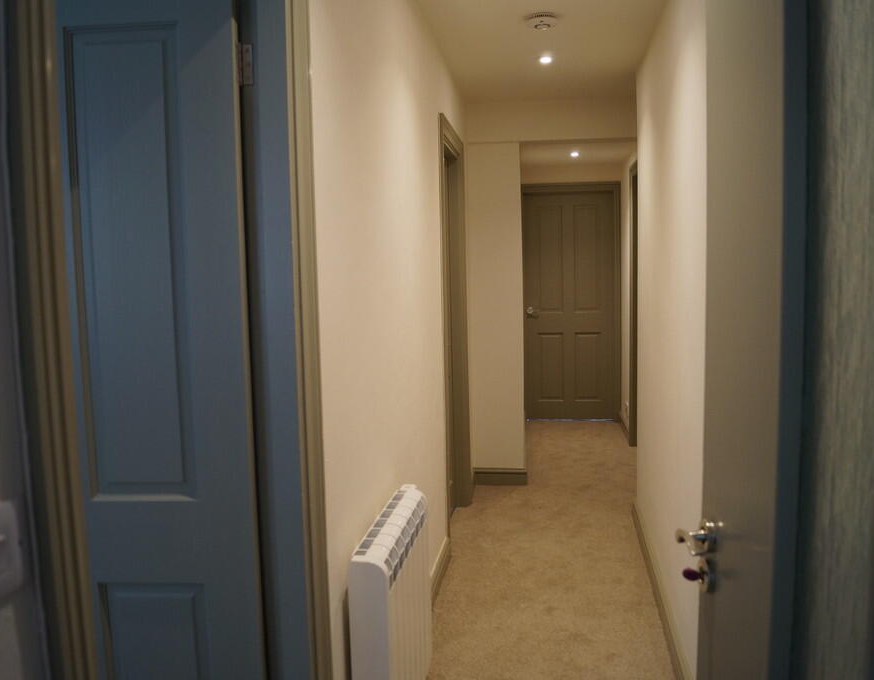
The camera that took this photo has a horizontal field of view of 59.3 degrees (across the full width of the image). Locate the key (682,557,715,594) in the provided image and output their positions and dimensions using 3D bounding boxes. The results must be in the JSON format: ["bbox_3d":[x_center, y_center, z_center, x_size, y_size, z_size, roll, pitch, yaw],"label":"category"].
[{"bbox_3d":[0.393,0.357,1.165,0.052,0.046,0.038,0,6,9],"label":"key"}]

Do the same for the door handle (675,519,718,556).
[{"bbox_3d":[0.387,0.302,1.138,0.058,0.054,0.095,0,6,9],"label":"door handle"}]

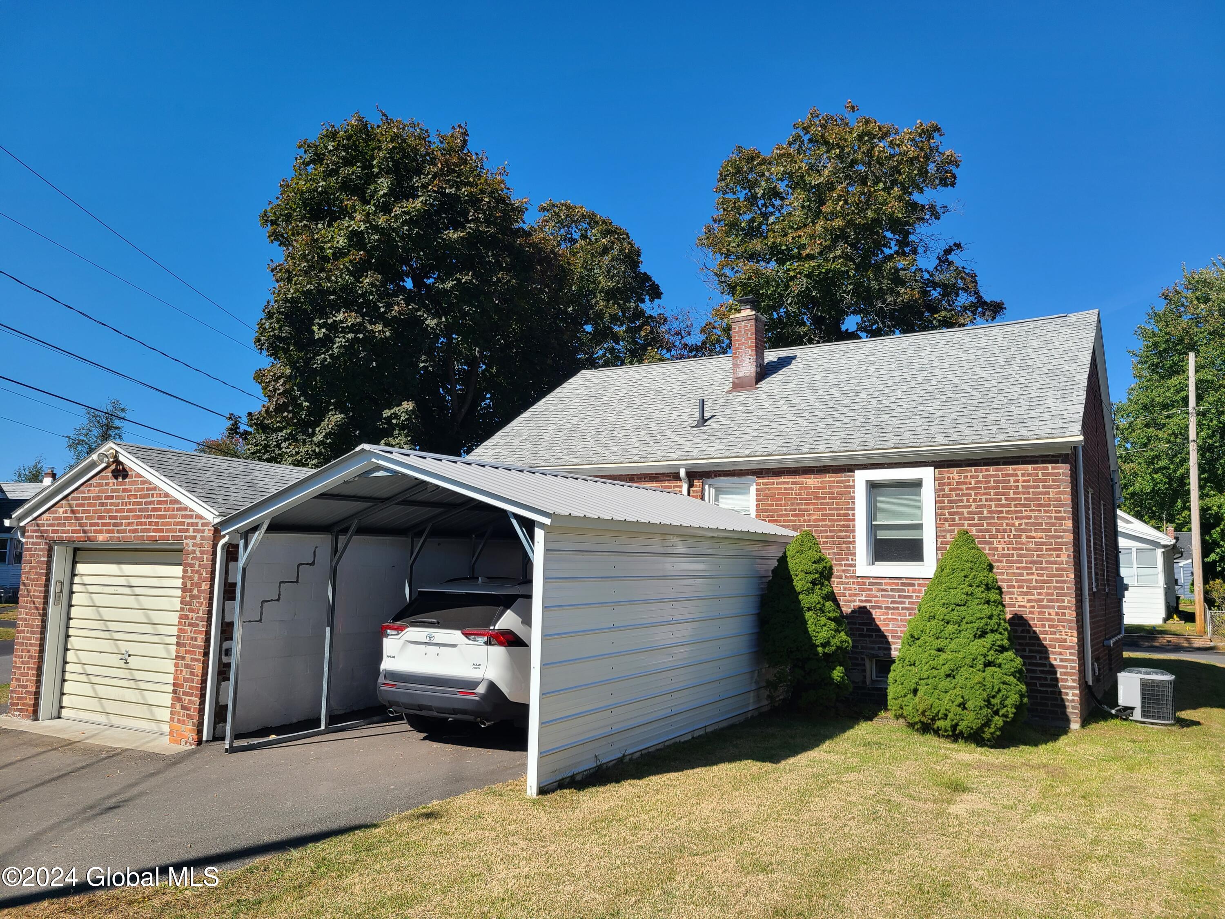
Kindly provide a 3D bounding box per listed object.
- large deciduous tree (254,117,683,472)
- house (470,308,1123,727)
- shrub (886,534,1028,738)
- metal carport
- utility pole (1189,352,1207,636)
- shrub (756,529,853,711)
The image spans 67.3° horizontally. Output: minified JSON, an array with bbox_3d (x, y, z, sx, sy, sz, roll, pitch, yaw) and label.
[{"bbox_3d":[-3.960,-2.906,27.359,12.806,15.447,10.500,1,-6,0],"label":"large deciduous tree"},{"bbox_3d":[3.551,0.803,17.069,9.966,6.015,8.374,-3,-7,32],"label":"house"},{"bbox_3d":[3.921,1.940,10.457,1.588,2.277,1.588,-3,-7,32],"label":"shrub"},{"bbox_3d":[-0.634,1.644,10.798,4.000,2.904,6.411,-3,-7,29],"label":"metal carport"},{"bbox_3d":[17.047,0.900,26.960,0.280,8.269,0.280,1,-6,0],"label":"utility pole"},{"bbox_3d":[2.410,2.011,11.443,1.190,2.267,1.190,-3,-7,32],"label":"shrub"}]

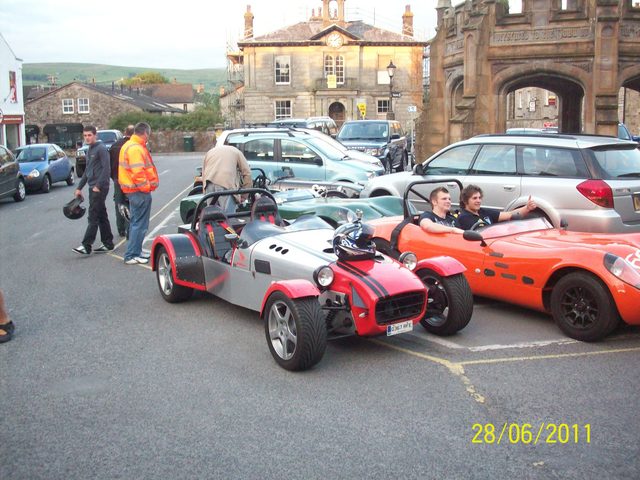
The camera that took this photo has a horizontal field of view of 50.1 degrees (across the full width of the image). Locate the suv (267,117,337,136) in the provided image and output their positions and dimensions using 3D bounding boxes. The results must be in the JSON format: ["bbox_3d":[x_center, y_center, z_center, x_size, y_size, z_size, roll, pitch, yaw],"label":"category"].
[{"bbox_3d":[-0.950,-3.864,26.800,1.850,1.830,4.600,3,10,25],"label":"suv"}]

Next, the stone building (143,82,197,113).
[{"bbox_3d":[-20.539,-17.147,91.047,8.500,7.000,6.500,0,9,6],"label":"stone building"}]

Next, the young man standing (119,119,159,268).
[{"bbox_3d":[-2.390,-0.601,8.817,0.500,1.790,0.560,-2,9,-7],"label":"young man standing"}]

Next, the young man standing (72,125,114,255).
[{"bbox_3d":[-3.221,-0.695,9.548,0.620,1.770,0.560,-7,11,-33],"label":"young man standing"}]

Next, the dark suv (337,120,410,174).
[{"bbox_3d":[1.700,-2.898,22.000,1.950,1.830,4.750,2,9,16],"label":"dark suv"}]

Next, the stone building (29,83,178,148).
[{"bbox_3d":[-20.002,-11.497,64.011,13.400,5.830,9.000,2,9,16],"label":"stone building"}]

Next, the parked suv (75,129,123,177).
[{"bbox_3d":[-9.050,-3.631,28.400,1.800,1.800,4.600,-3,9,-16],"label":"parked suv"}]

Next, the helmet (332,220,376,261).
[{"bbox_3d":[0.272,0.004,5.400,0.340,0.270,0.260,2,10,20],"label":"helmet"}]

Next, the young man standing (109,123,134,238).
[{"bbox_3d":[-3.089,-0.907,10.789,0.560,1.790,0.450,3,10,20],"label":"young man standing"}]

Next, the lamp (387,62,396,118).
[{"bbox_3d":[3.483,-6.383,33.364,0.450,4.610,0.450,-1,9,0],"label":"lamp"}]

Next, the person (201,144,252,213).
[{"bbox_3d":[-1.182,-0.544,9.324,0.560,1.480,0.700,3,10,25],"label":"person"}]

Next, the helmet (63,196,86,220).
[{"bbox_3d":[-3.499,-0.449,9.750,0.340,0.260,0.250,-29,6,17],"label":"helmet"}]

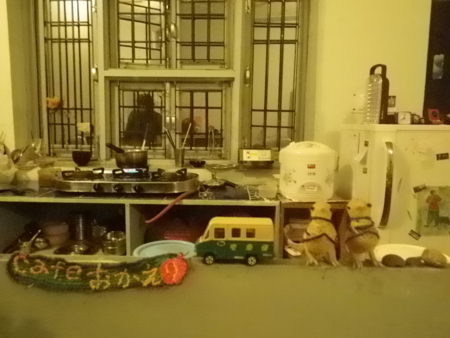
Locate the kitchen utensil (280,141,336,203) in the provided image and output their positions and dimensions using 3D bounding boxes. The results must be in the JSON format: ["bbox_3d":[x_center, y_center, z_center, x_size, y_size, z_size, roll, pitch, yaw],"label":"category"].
[{"bbox_3d":[0.383,0.000,1.690,0.262,0.252,0.270,1,7,3],"label":"kitchen utensil"}]

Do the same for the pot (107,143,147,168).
[{"bbox_3d":[-0.478,-0.060,1.740,0.157,0.118,0.292,3,7,15],"label":"pot"}]

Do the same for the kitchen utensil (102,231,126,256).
[{"bbox_3d":[-0.520,0.342,1.712,0.108,0.082,0.108,1,7,1],"label":"kitchen utensil"}]

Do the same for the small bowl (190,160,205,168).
[{"bbox_3d":[-0.149,-0.029,1.970,0.083,0.035,0.083,1,7,0],"label":"small bowl"}]

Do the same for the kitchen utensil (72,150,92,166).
[{"bbox_3d":[-0.788,-0.066,2.015,0.108,0.078,0.108,1,7,0],"label":"kitchen utensil"}]

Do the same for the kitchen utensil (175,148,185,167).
[{"bbox_3d":[-0.246,-0.063,1.978,0.054,0.098,0.054,1,7,1],"label":"kitchen utensil"}]

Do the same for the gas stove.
[{"bbox_3d":[-0.483,0.036,1.799,0.705,0.112,0.350,1,7,1],"label":"gas stove"}]

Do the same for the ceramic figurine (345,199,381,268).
[{"bbox_3d":[0.379,0.172,1.001,0.092,0.178,0.080,3,7,15],"label":"ceramic figurine"}]

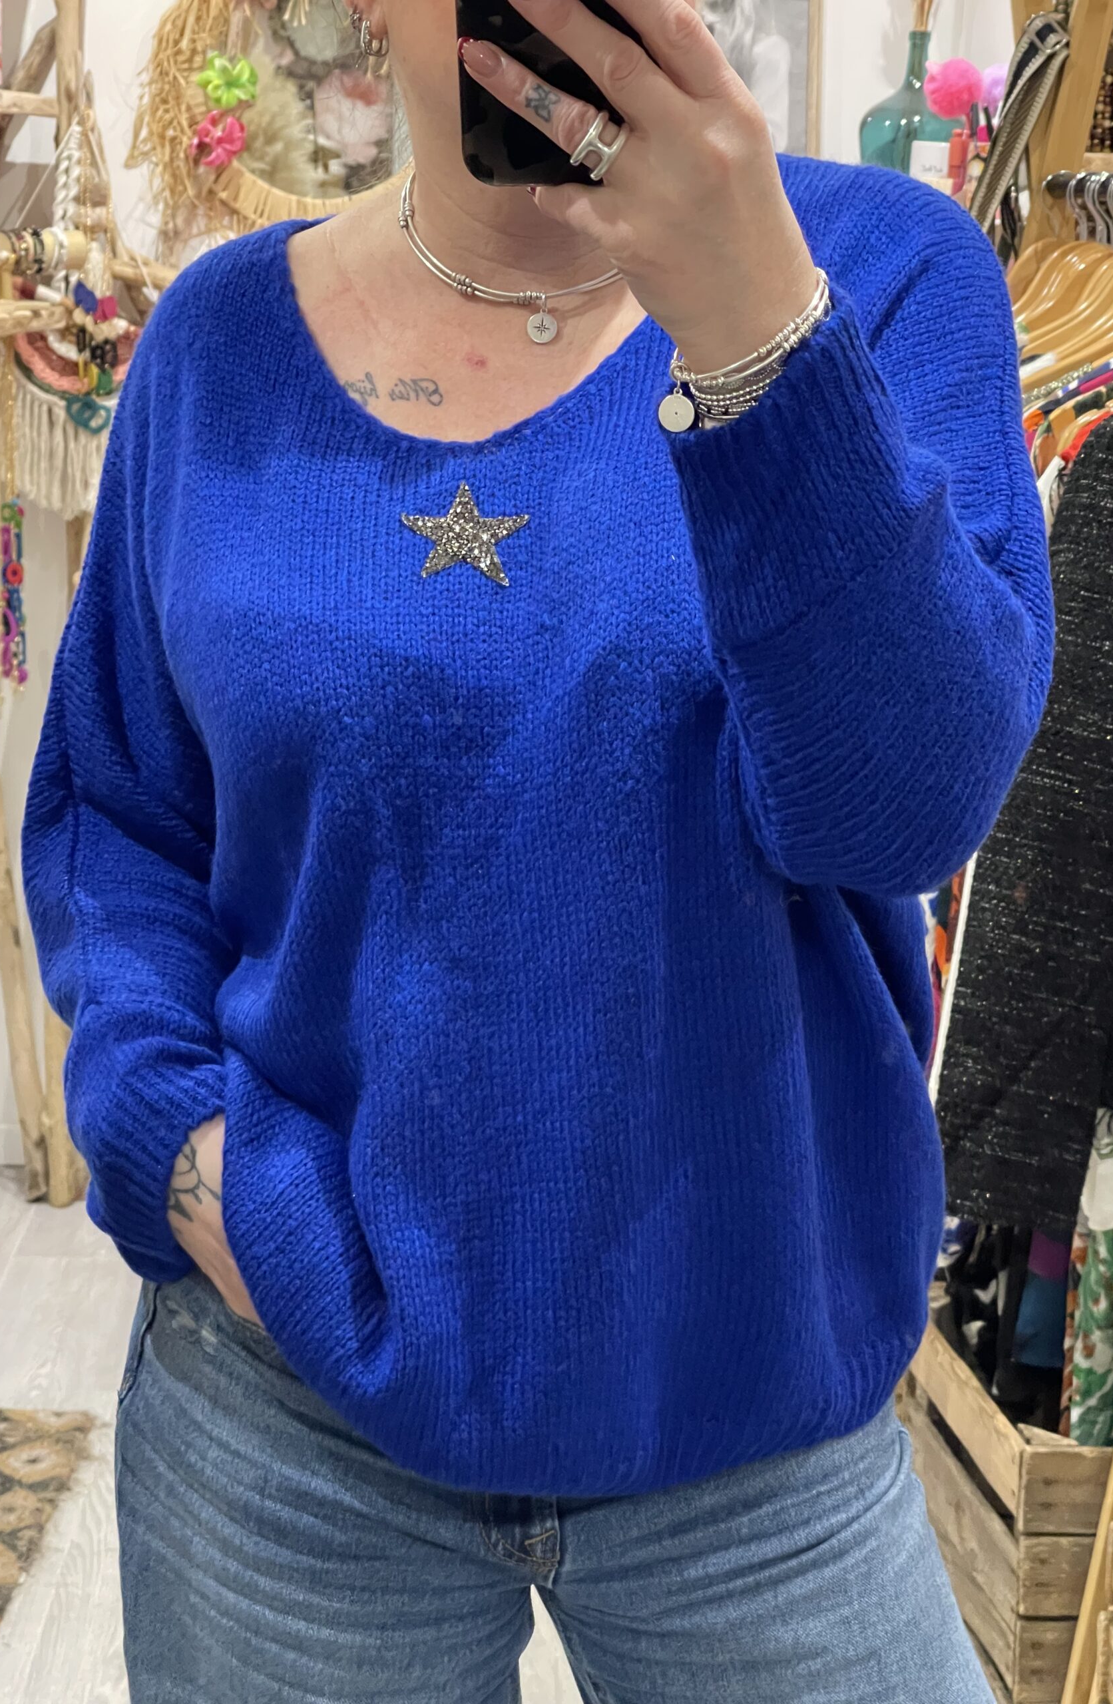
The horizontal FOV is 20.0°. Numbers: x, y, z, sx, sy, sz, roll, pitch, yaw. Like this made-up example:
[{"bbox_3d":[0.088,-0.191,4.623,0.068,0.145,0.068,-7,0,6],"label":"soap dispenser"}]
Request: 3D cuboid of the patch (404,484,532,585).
[{"bbox_3d":[-0.041,-0.142,1.405,0.057,0.050,0.008,0,-16,-2],"label":"patch"}]

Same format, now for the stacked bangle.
[{"bbox_3d":[0.072,-0.190,1.175,0.066,0.032,0.060,-31,19,4],"label":"stacked bangle"}]

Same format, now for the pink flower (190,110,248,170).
[{"bbox_3d":[-0.493,-1.041,4.600,0.085,0.085,0.045,0,8,-6],"label":"pink flower"}]

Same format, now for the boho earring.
[{"bbox_3d":[-0.086,-0.377,1.450,0.018,0.021,0.013,1,8,0],"label":"boho earring"}]

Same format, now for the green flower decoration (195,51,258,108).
[{"bbox_3d":[-0.481,-1.127,4.600,0.092,0.083,0.045,1,8,-3],"label":"green flower decoration"}]

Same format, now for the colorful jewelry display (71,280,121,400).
[{"bbox_3d":[-0.659,-0.734,4.500,0.072,0.168,0.045,1,8,0],"label":"colorful jewelry display"}]

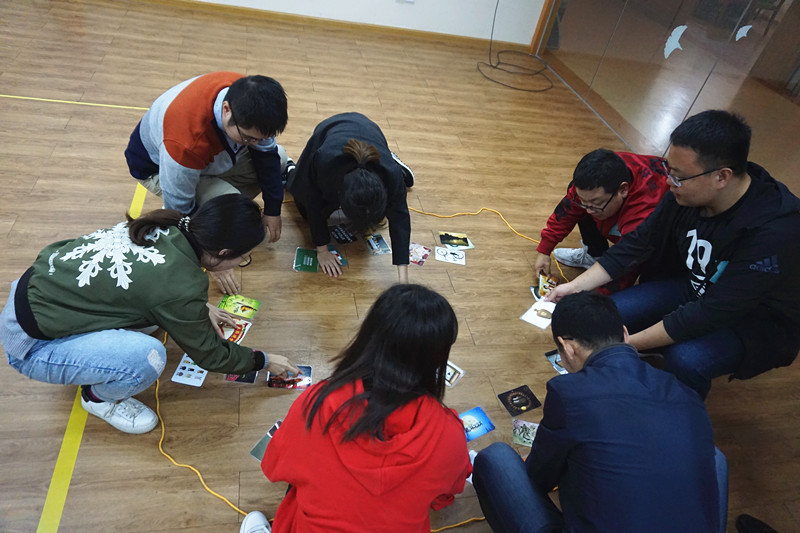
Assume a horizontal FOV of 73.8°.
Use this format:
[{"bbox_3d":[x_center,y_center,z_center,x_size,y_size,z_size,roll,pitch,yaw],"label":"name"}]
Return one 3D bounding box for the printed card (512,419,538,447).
[{"bbox_3d":[0.480,0.606,1.914,0.149,0.004,0.103,11,39,-3],"label":"printed card"}]

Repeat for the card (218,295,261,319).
[{"bbox_3d":[-0.639,0.156,2.128,0.146,0.004,0.100,15,39,1],"label":"card"}]

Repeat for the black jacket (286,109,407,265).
[{"bbox_3d":[-0.250,-0.454,2.529,0.540,0.450,0.840,2,41,-14],"label":"black jacket"}]

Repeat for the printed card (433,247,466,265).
[{"bbox_3d":[0.250,-0.051,2.631,0.151,0.004,0.108,10,39,-4],"label":"printed card"}]

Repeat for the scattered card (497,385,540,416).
[{"bbox_3d":[0.456,0.509,2.022,0.147,0.004,0.102,-12,45,-27],"label":"scattered card"}]

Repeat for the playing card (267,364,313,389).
[{"bbox_3d":[-0.392,0.397,1.913,0.149,0.004,0.103,4,40,-11],"label":"playing card"}]

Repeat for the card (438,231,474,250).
[{"bbox_3d":[0.293,-0.136,2.745,0.164,0.004,0.111,4,40,-11],"label":"card"}]

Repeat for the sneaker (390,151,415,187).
[{"bbox_3d":[-0.025,-0.552,3.022,0.100,0.095,0.260,-17,71,-37],"label":"sneaker"}]

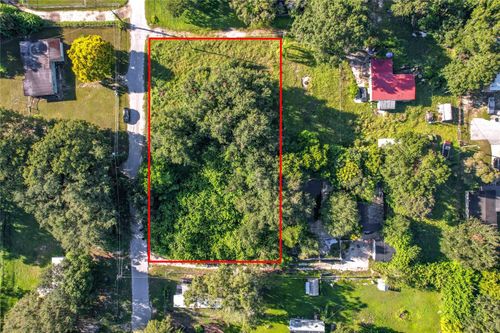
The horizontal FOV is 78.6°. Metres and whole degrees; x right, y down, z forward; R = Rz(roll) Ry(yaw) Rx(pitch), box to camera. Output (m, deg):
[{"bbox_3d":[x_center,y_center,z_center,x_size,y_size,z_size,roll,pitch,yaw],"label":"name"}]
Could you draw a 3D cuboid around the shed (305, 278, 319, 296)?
[{"bbox_3d":[19.772,38.567,98.391,4.200,2.800,5.400,0,91,0],"label":"shed"}]

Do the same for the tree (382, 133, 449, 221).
[{"bbox_3d":[49.082,2.644,91.821,20.500,14.500,25.000,0,91,0],"label":"tree"}]

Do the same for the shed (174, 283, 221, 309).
[{"bbox_3d":[-16.805,40.720,98.034,15.000,3.600,8.500,0,91,0],"label":"shed"}]

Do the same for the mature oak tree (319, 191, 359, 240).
[{"bbox_3d":[27.656,14.483,93.558,11.700,11.500,14.000,0,91,0],"label":"mature oak tree"}]

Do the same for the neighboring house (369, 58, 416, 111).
[{"bbox_3d":[44.783,-25.501,96.409,14.000,4.200,15.200,0,91,0],"label":"neighboring house"}]

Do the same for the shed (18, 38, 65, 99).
[{"bbox_3d":[-64.613,-30.701,96.405,12.900,4.000,17.300,-4,91,0],"label":"shed"}]

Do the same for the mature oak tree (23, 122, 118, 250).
[{"bbox_3d":[-52.974,5.546,91.129,26.000,16.000,36.000,0,91,0],"label":"mature oak tree"}]

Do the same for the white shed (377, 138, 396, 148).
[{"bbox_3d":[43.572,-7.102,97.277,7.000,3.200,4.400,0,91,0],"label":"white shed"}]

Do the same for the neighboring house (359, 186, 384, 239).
[{"bbox_3d":[38.116,14.401,97.307,8.200,4.000,16.300,0,91,0],"label":"neighboring house"}]

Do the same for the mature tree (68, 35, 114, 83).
[{"bbox_3d":[-47.422,-32.243,92.374,13.500,12.000,13.500,0,91,0],"label":"mature tree"}]

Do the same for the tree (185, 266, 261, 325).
[{"bbox_3d":[-7.878,38.317,92.285,23.000,15.000,17.000,0,91,0],"label":"tree"}]

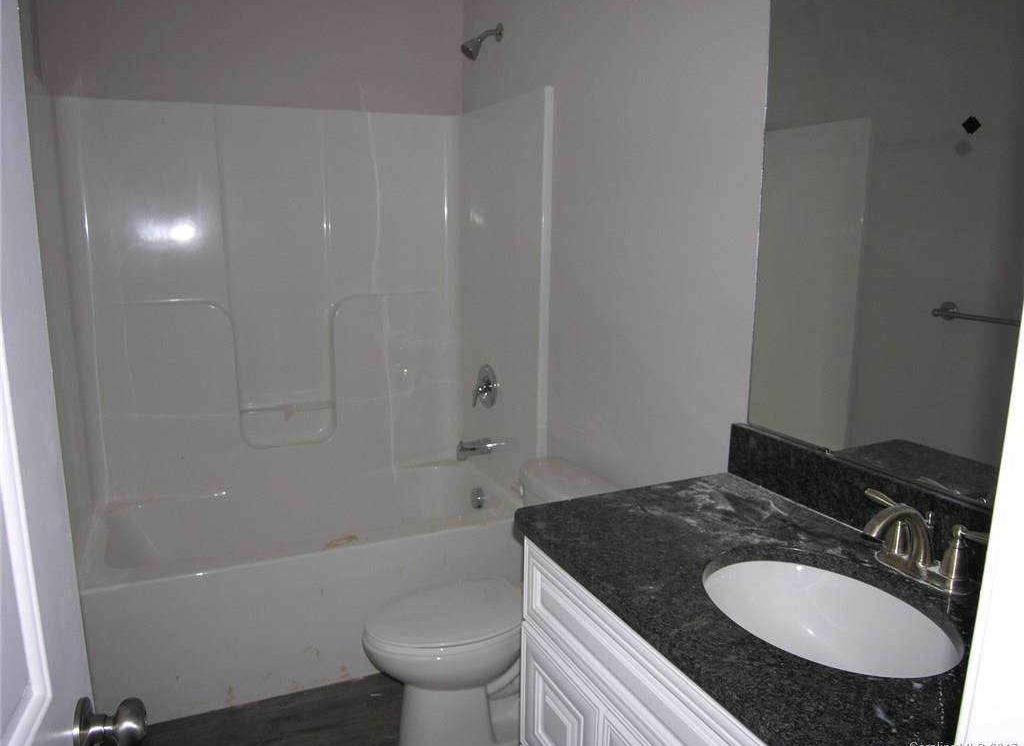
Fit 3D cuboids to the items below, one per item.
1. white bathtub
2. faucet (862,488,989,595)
[{"bbox_3d":[-0.740,0.731,2.658,1.547,0.471,0.749,-4,12,-25],"label":"white bathtub"},{"bbox_3d":[0.620,0.272,1.125,0.188,0.139,0.254,-4,12,-25],"label":"faucet"}]

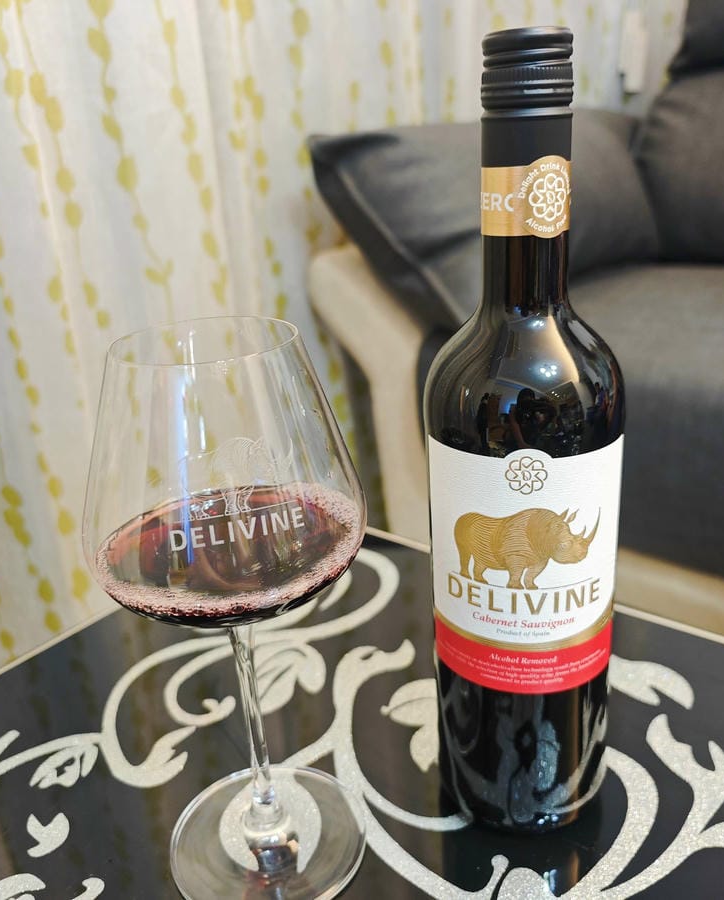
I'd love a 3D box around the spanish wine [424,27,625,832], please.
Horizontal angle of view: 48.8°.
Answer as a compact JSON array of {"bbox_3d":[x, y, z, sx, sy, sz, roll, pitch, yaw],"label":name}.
[{"bbox_3d":[0.063,0.006,0.312,0.075,0.303,0.075,0,20,9],"label":"spanish wine"}]

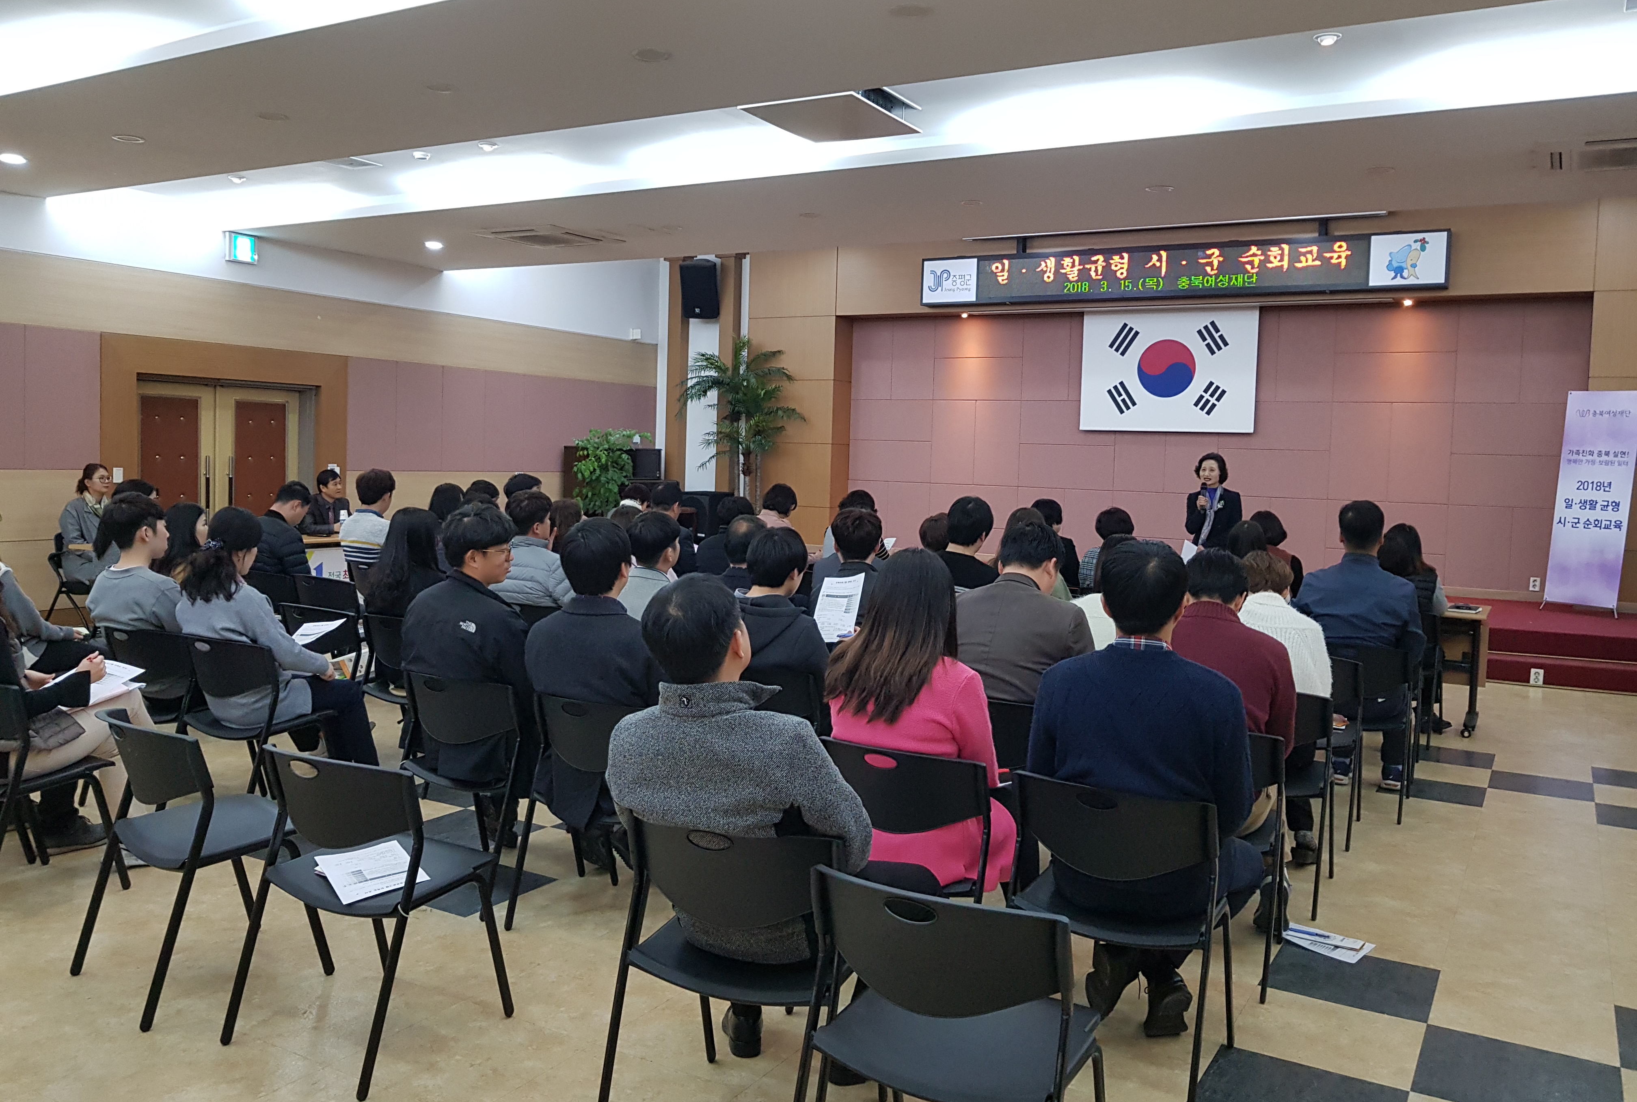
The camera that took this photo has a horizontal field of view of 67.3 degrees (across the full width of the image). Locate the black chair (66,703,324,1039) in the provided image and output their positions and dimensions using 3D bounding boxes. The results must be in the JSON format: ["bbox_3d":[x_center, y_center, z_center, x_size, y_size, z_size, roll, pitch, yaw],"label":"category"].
[{"bbox_3d":[-1.712,0.817,3.440,0.505,0.755,0.530,5,5,41],"label":"black chair"}]

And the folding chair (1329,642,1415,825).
[{"bbox_3d":[2.495,0.803,5.747,0.505,0.755,0.530,4,4,30],"label":"folding chair"}]

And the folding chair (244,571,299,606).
[{"bbox_3d":[-3.228,0.496,7.530,0.505,0.755,0.530,4,4,31],"label":"folding chair"}]

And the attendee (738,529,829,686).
[{"bbox_3d":[-0.017,0.536,4.956,0.520,1.280,0.760,4,5,31],"label":"attendee"}]

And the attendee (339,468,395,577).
[{"bbox_3d":[-2.816,0.159,8.329,0.500,1.350,0.780,4,5,33],"label":"attendee"}]

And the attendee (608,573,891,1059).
[{"bbox_3d":[-0.061,0.680,2.883,0.670,1.270,0.780,4,4,27],"label":"attendee"}]

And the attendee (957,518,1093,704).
[{"bbox_3d":[0.715,0.549,4.260,0.550,1.340,0.800,4,4,31],"label":"attendee"}]

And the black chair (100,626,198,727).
[{"bbox_3d":[-2.726,0.692,5.167,0.545,0.740,0.545,4,5,29],"label":"black chair"}]

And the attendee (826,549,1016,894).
[{"bbox_3d":[0.334,0.618,3.555,0.500,1.270,0.800,4,4,31],"label":"attendee"}]

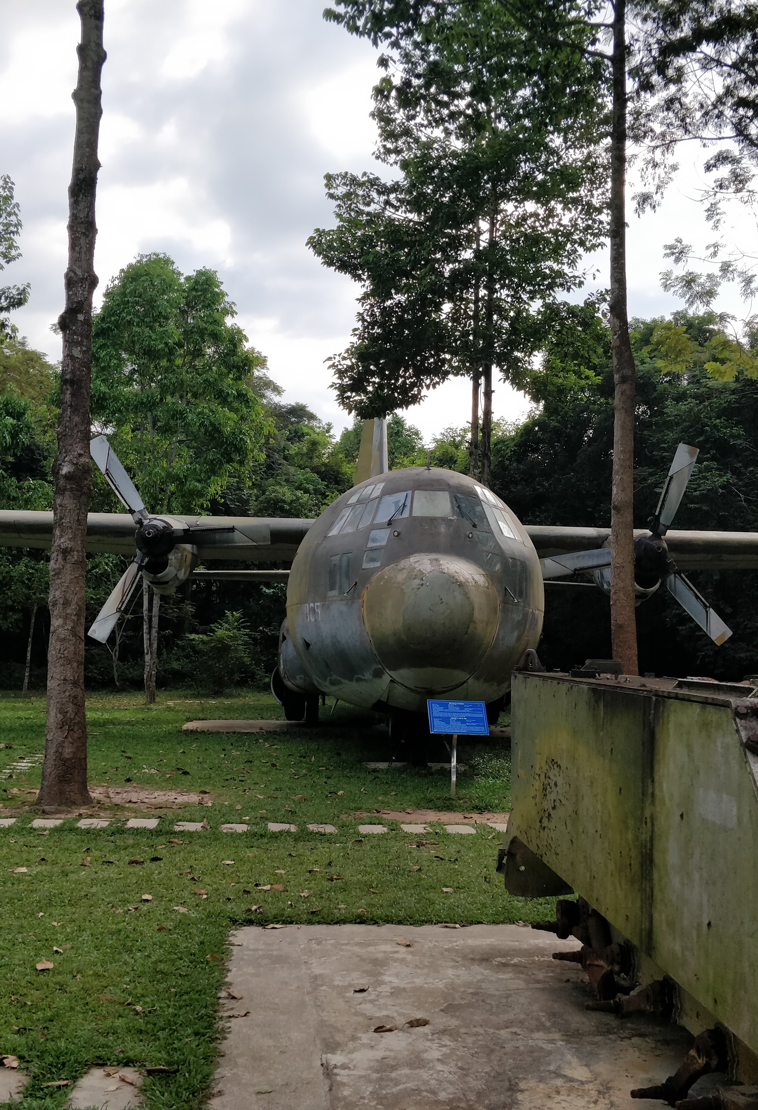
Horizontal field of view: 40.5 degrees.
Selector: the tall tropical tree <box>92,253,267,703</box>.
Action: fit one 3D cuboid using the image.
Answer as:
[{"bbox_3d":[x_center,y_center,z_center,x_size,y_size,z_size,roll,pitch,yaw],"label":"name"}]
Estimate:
[{"bbox_3d":[-6.469,-2.628,33.009,5.730,14.610,5.440,2,-6,-11],"label":"tall tropical tree"}]

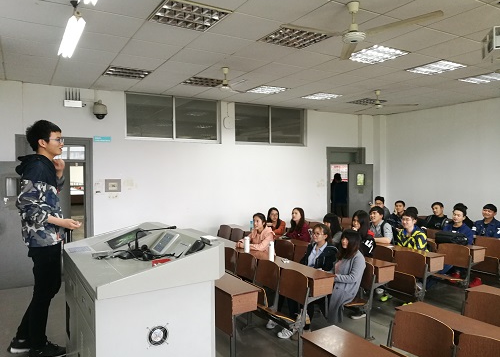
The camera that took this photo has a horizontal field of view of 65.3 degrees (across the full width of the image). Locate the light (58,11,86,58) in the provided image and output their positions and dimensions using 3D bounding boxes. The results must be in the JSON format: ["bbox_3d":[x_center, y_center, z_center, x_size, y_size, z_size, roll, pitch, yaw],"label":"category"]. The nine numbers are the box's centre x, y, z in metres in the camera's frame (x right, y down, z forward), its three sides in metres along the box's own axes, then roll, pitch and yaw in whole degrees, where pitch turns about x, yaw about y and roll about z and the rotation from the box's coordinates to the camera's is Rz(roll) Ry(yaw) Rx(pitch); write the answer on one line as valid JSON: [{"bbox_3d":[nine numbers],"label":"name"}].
[{"bbox_3d":[-1.620,-1.257,3.523,0.140,0.080,1.230,-1,1,-30],"label":"light"}]

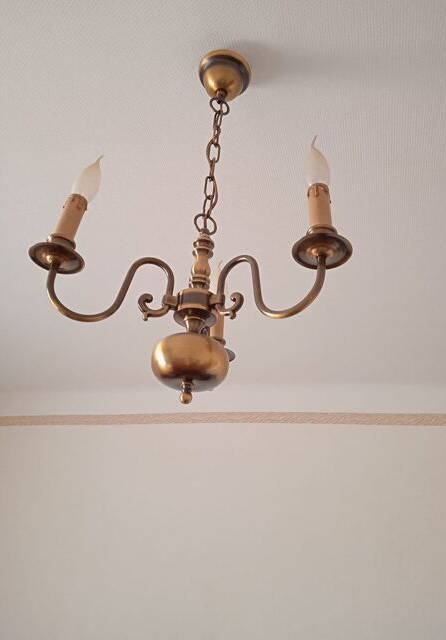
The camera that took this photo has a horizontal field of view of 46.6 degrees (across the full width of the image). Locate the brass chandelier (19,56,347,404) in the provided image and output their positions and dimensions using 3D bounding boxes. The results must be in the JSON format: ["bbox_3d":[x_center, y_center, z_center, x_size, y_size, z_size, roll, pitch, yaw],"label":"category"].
[{"bbox_3d":[-0.017,-0.165,0.890,0.437,0.683,0.398,0,-30,9],"label":"brass chandelier"}]

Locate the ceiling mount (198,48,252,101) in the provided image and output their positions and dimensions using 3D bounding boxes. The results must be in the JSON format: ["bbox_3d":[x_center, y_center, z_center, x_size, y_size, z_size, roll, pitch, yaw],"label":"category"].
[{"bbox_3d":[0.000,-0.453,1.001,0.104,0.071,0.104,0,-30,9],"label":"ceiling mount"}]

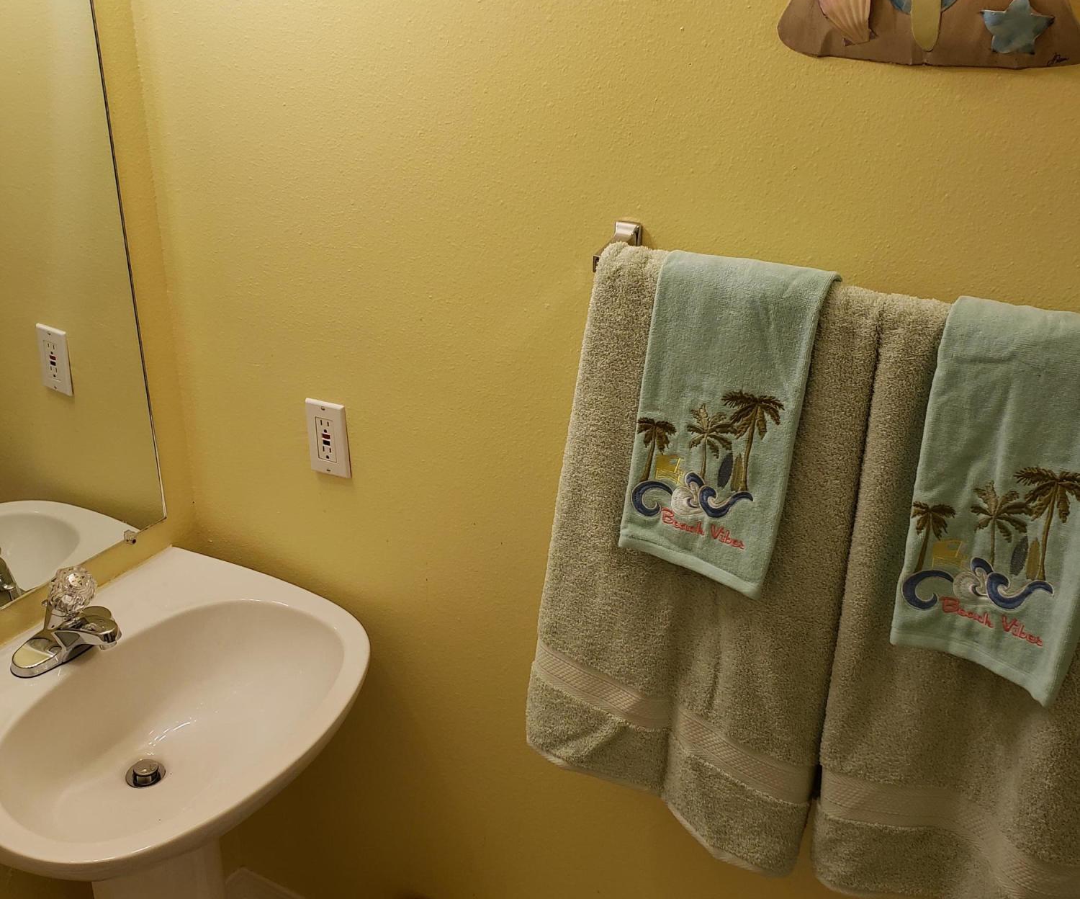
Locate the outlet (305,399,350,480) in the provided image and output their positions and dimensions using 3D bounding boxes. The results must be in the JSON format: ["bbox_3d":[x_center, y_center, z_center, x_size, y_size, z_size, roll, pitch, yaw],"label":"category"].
[{"bbox_3d":[-0.306,-0.014,1.559,0.070,0.114,0.008,15,28,27],"label":"outlet"}]

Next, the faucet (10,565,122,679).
[{"bbox_3d":[-0.630,0.228,1.479,0.142,0.126,0.156,15,28,27],"label":"faucet"}]

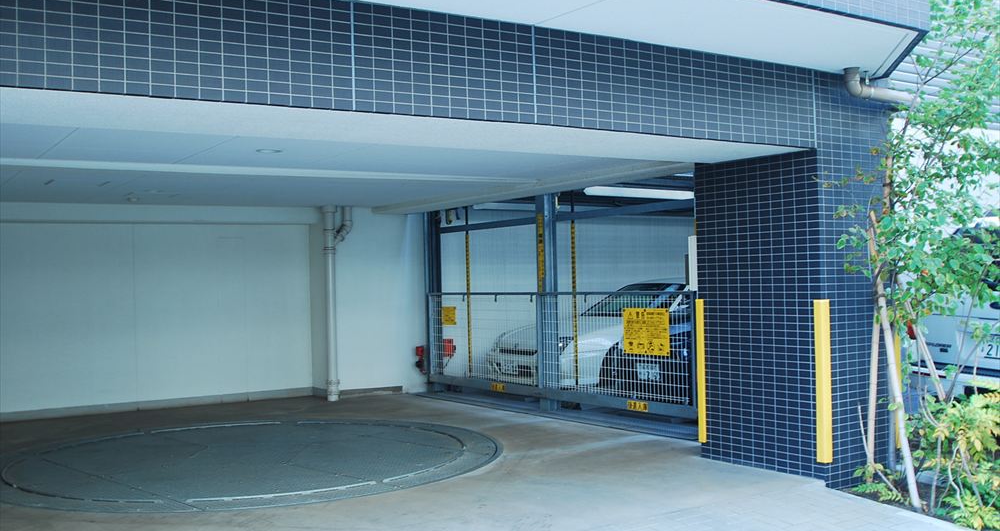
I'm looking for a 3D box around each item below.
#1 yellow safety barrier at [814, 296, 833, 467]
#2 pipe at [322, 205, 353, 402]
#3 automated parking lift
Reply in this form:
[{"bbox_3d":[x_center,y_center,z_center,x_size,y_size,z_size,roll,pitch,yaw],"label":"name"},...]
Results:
[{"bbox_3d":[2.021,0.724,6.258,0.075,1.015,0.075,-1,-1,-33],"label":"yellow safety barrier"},{"bbox_3d":[-1.799,0.422,11.142,0.380,2.165,0.160,-1,-1,-33],"label":"pipe"},{"bbox_3d":[0.426,0.352,9.870,0.280,2.140,4.580,-1,-1,-33],"label":"automated parking lift"}]

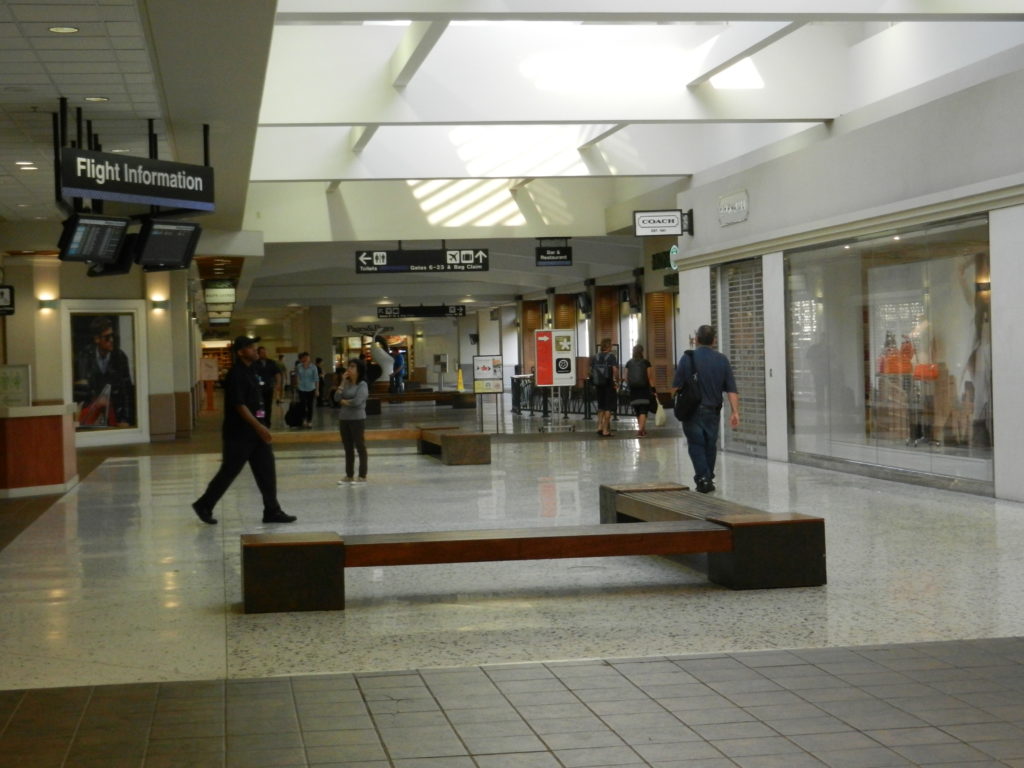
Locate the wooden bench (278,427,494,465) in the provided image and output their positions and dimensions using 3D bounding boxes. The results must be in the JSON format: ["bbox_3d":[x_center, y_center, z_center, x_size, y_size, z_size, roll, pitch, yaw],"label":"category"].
[{"bbox_3d":[-2.357,0.937,25.970,3.618,0.416,3.458,-2,1,-9],"label":"wooden bench"}]

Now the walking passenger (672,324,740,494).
[{"bbox_3d":[2.076,0.268,18.992,0.660,1.760,0.480,-2,1,-5],"label":"walking passenger"}]

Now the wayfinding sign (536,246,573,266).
[{"bbox_3d":[0.804,-2.400,33.546,0.693,0.360,0.100,-2,1,-9],"label":"wayfinding sign"}]

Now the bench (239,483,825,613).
[{"bbox_3d":[-0.126,1.107,12.731,3.650,0.415,3.610,-2,1,-10],"label":"bench"}]

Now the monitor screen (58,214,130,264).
[{"bbox_3d":[-4.100,-1.433,17.378,0.110,0.460,0.790,22,11,24],"label":"monitor screen"}]

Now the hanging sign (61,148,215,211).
[{"bbox_3d":[-3.731,-2.030,17.826,0.090,0.465,2.422,-1,1,26],"label":"hanging sign"}]

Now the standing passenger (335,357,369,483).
[{"bbox_3d":[-1.991,0.451,21.908,0.350,1.540,0.430,-2,1,-44],"label":"standing passenger"}]

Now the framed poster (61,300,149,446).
[{"bbox_3d":[-7.939,-0.221,34.536,0.120,2.823,2.100,-1,1,37],"label":"framed poster"}]

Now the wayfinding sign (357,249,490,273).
[{"bbox_3d":[-1.659,-2.286,33.143,2.488,0.405,0.120,-2,1,-9],"label":"wayfinding sign"}]

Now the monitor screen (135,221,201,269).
[{"bbox_3d":[-3.504,-1.425,18.077,0.120,0.480,0.771,22,12,27],"label":"monitor screen"}]

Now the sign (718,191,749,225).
[{"bbox_3d":[3.099,-2.472,25.024,0.060,0.400,1.340,-2,1,-9],"label":"sign"}]

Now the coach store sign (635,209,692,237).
[{"bbox_3d":[2.358,-2.505,27.620,0.900,0.430,0.110,-2,1,-9],"label":"coach store sign"}]

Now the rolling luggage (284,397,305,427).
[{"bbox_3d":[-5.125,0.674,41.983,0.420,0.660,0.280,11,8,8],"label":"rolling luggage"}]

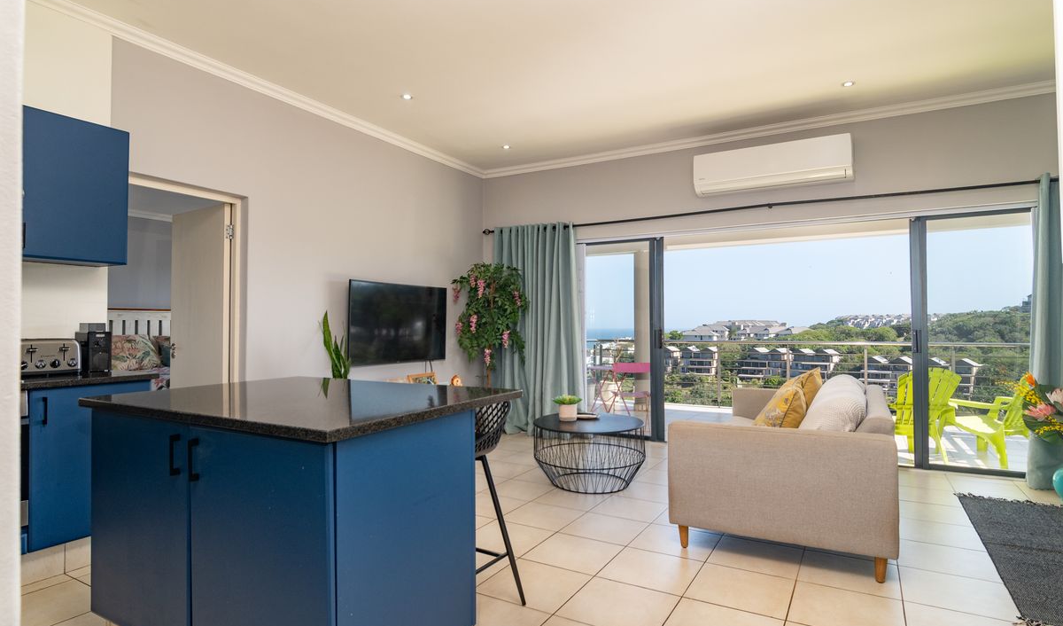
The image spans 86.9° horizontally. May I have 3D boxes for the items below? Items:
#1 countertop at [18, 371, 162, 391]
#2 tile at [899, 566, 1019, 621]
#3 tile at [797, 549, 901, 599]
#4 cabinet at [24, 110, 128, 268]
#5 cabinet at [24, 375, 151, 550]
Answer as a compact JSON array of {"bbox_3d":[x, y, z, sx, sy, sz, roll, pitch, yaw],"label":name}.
[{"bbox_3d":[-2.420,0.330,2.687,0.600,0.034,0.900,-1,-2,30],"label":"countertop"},{"bbox_3d":[1.803,1.192,2.380,0.396,0.010,0.396,-1,-2,30],"label":"tile"},{"bbox_3d":[1.461,1.201,2.587,0.395,0.010,0.395,-1,-2,30],"label":"tile"},{"bbox_3d":[-2.508,-0.632,2.980,0.360,0.730,0.500,-1,-2,30],"label":"cabinet"},{"bbox_3d":[-2.345,0.713,2.850,0.560,0.720,0.500,-1,-2,30],"label":"cabinet"}]

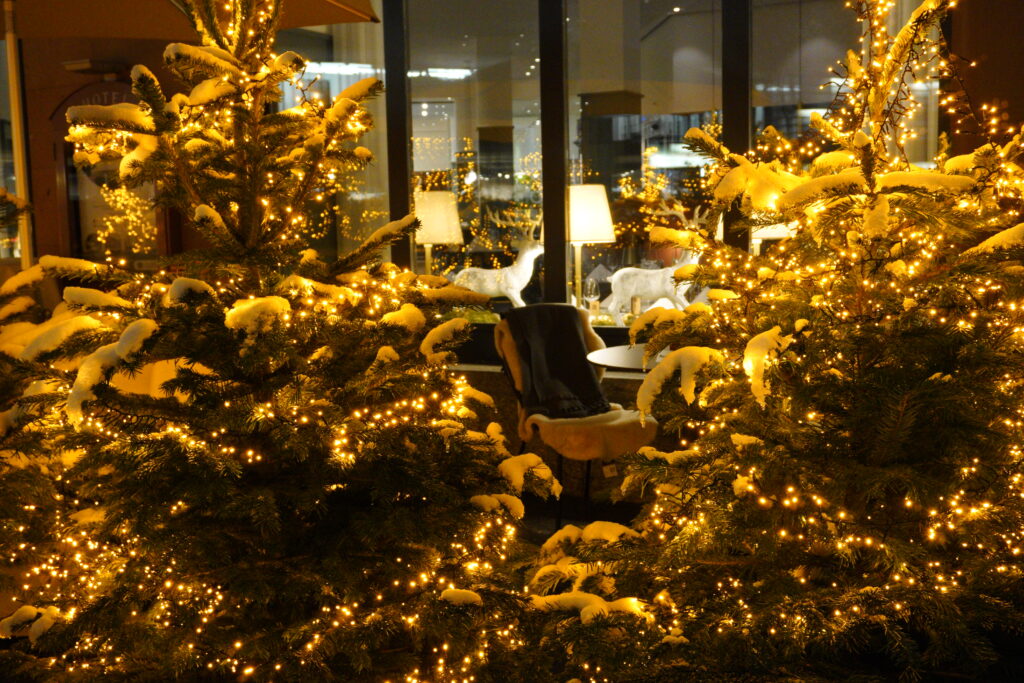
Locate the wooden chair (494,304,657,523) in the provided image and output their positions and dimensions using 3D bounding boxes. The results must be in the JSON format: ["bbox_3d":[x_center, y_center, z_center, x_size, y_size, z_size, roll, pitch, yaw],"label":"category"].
[{"bbox_3d":[0.247,0.319,4.300,0.480,0.880,0.550,-5,7,-32],"label":"wooden chair"}]

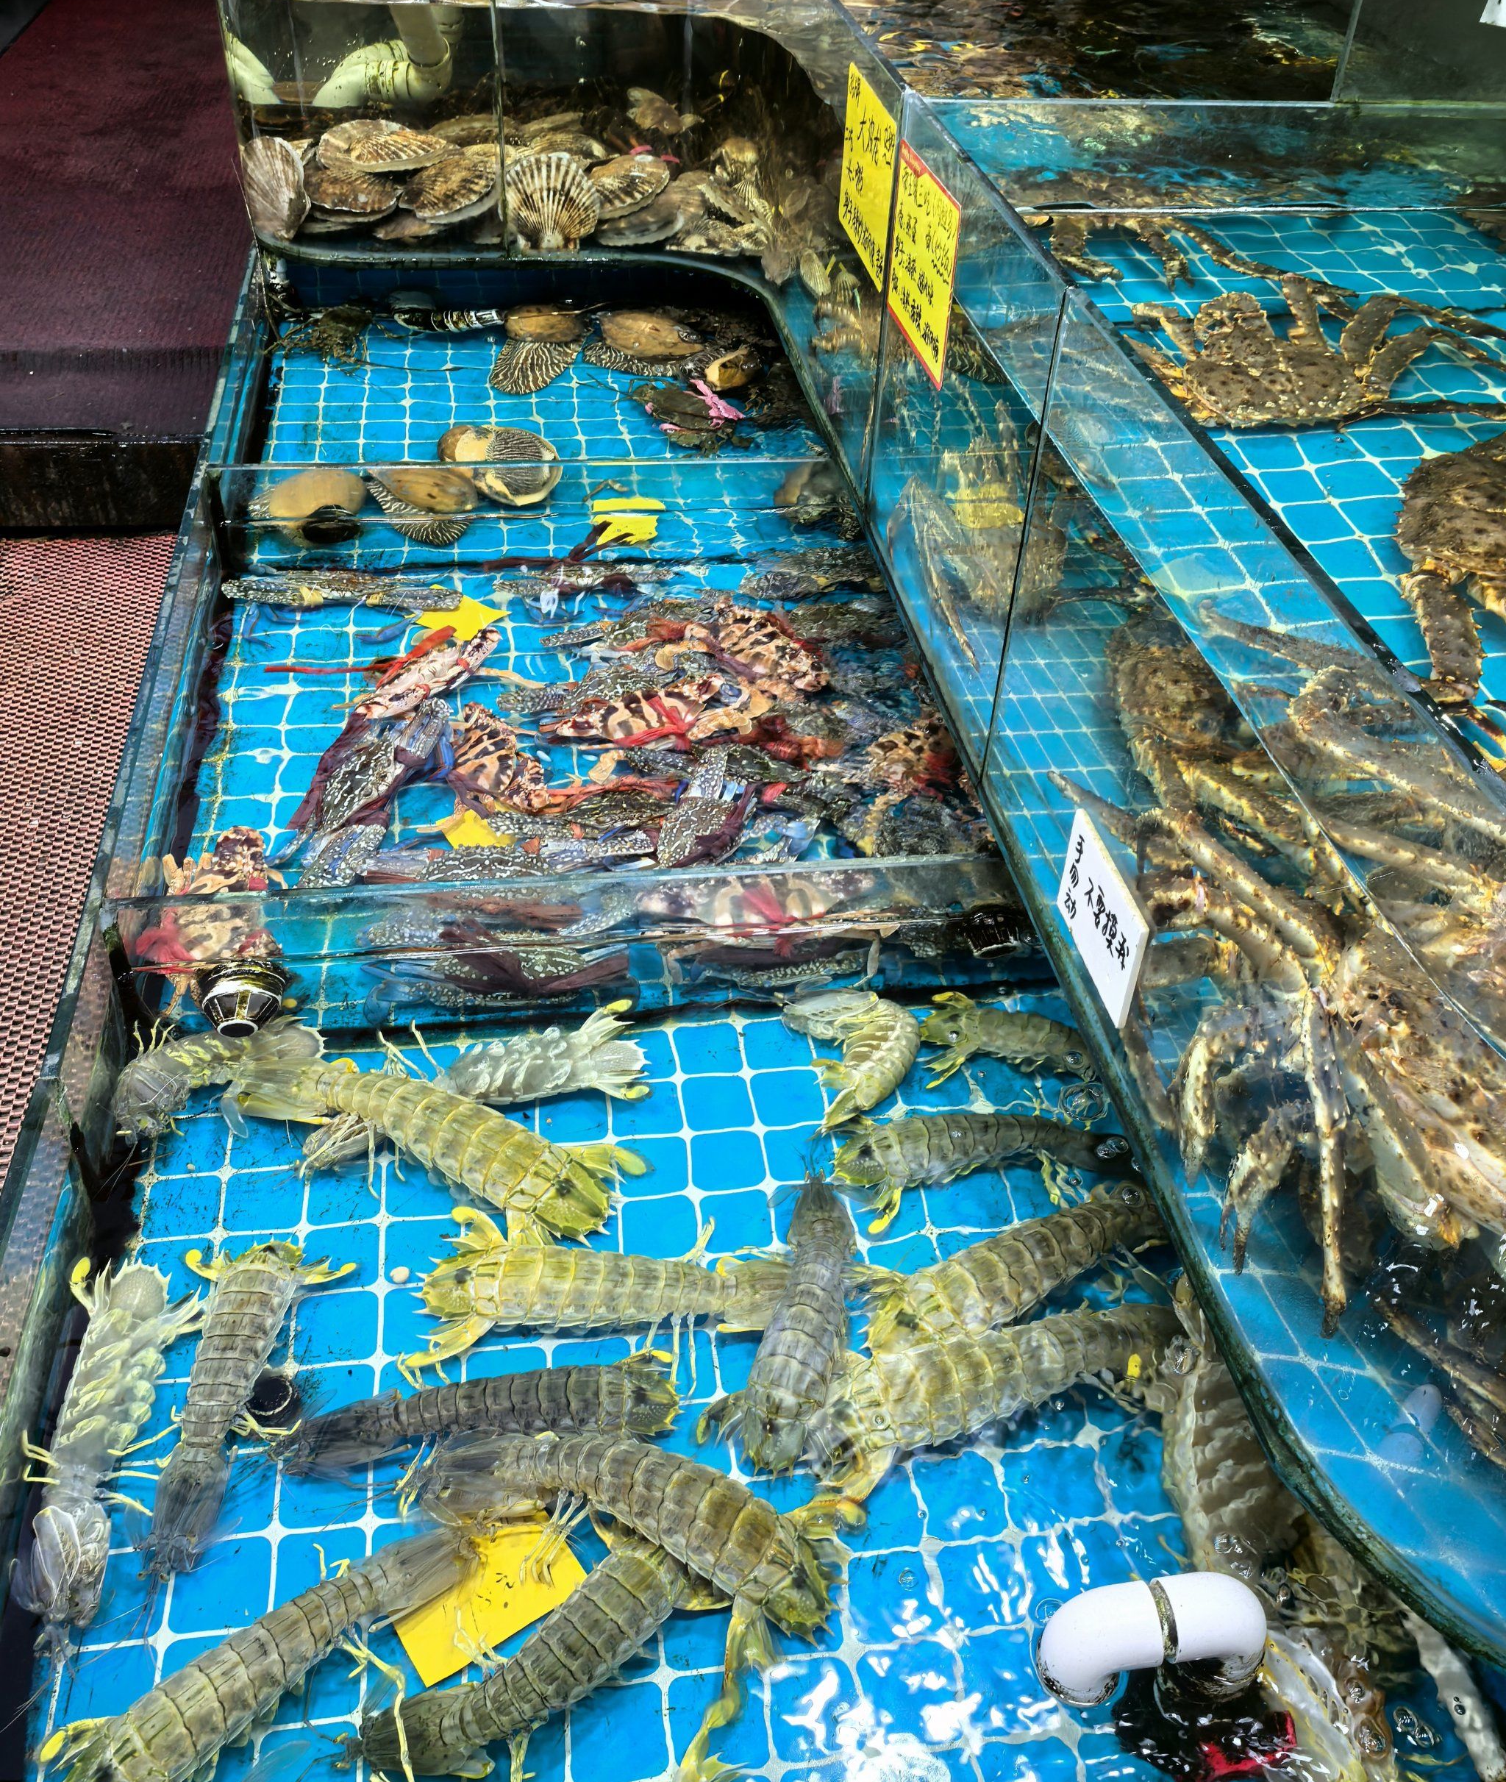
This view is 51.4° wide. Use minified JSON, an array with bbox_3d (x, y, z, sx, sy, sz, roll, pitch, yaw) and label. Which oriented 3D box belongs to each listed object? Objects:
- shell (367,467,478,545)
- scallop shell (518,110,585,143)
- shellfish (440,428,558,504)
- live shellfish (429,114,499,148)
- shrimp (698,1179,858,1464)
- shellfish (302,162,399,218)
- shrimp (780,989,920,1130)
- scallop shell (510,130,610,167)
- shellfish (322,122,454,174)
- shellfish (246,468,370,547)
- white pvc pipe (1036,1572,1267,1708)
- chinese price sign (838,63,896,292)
[{"bbox_3d":[-0.349,-0.402,1.647,0.120,0.065,0.082,13,43,11],"label":"shell"},{"bbox_3d":[-0.272,-1.027,2.110,0.095,0.035,0.090,-4,42,-8],"label":"scallop shell"},{"bbox_3d":[-0.283,-0.478,1.758,0.140,0.058,0.092,14,43,12],"label":"shellfish"},{"bbox_3d":[-0.354,-0.944,1.958,0.110,0.037,0.105,2,42,-2],"label":"live shellfish"},{"bbox_3d":[0.025,0.254,0.946,0.063,0.040,0.214,8,42,6],"label":"shrimp"},{"bbox_3d":[-0.487,-0.848,1.895,0.118,0.042,0.108,2,51,-2],"label":"shellfish"},{"bbox_3d":[0.075,0.113,1.091,0.091,0.038,0.123,-8,42,-12],"label":"shrimp"},{"bbox_3d":[-0.261,-1.001,2.125,0.135,0.050,0.115,-4,54,-8],"label":"scallop shell"},{"bbox_3d":[-0.478,-0.974,2.053,0.165,0.055,0.125,-4,54,-8],"label":"shellfish"},{"bbox_3d":[-0.464,-0.399,1.634,0.116,0.070,0.085,-4,42,-8],"label":"shellfish"},{"bbox_3d":[0.184,0.346,0.725,0.098,0.060,0.041,-4,42,-8],"label":"white pvc pipe"},{"bbox_3d":[0.111,-0.701,1.534,0.003,0.148,0.213,-4,42,-8],"label":"chinese price sign"}]

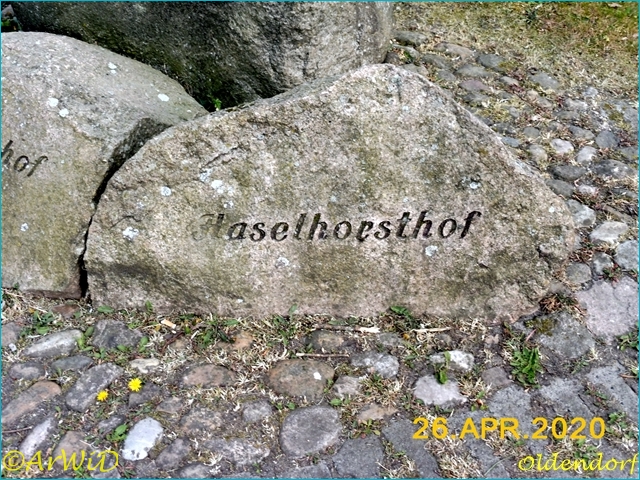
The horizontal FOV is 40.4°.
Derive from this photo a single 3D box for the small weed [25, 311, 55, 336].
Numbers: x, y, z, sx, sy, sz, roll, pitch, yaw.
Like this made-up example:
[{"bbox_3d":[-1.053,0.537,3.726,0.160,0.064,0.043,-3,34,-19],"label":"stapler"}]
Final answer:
[{"bbox_3d":[-0.600,0.179,1.859,0.063,0.030,0.050,0,38,0],"label":"small weed"}]

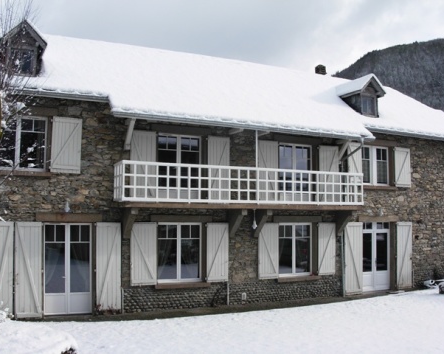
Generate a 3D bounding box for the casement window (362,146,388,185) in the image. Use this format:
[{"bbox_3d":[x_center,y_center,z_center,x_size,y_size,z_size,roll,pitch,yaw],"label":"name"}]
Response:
[{"bbox_3d":[5.101,-0.386,17.295,1.260,1.273,0.120,2,-5,-26],"label":"casement window"}]

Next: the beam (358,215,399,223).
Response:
[{"bbox_3d":[5.205,1.407,17.270,1.720,0.185,0.180,3,-5,-27],"label":"beam"}]

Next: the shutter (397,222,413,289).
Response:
[{"bbox_3d":[6.073,2.607,17.217,0.673,2.162,0.050,2,-5,-26],"label":"shutter"}]

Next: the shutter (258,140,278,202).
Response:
[{"bbox_3d":[1.464,-0.119,16.036,0.704,1.964,0.060,3,-5,-27],"label":"shutter"}]

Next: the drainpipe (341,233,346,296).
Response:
[{"bbox_3d":[3.774,2.715,16.074,0.090,1.953,0.090,2,-5,-26],"label":"drainpipe"}]

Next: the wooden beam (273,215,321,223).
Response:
[{"bbox_3d":[2.302,1.296,15.790,1.800,0.185,0.180,3,-5,-27],"label":"wooden beam"}]

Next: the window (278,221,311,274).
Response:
[{"bbox_3d":[2.209,2.188,15.709,1.260,1.598,0.120,2,-5,-26],"label":"window"}]

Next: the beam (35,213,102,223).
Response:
[{"bbox_3d":[-3.735,1.009,12.718,1.580,0.205,0.180,3,-5,-27],"label":"beam"}]

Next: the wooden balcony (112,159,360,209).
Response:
[{"bbox_3d":[0.801,0.277,14.582,7.590,0.990,0.800,3,-5,-27],"label":"wooden balcony"}]

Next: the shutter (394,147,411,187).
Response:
[{"bbox_3d":[6.526,-0.331,18.607,0.756,1.417,0.060,3,-5,-27],"label":"shutter"}]

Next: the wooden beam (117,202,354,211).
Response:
[{"bbox_3d":[0.901,0.803,14.006,7.271,0.137,0.140,2,-5,-26],"label":"wooden beam"}]

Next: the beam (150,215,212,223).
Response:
[{"bbox_3d":[-1.086,1.146,14.065,1.790,0.180,0.180,3,-5,-27],"label":"beam"}]

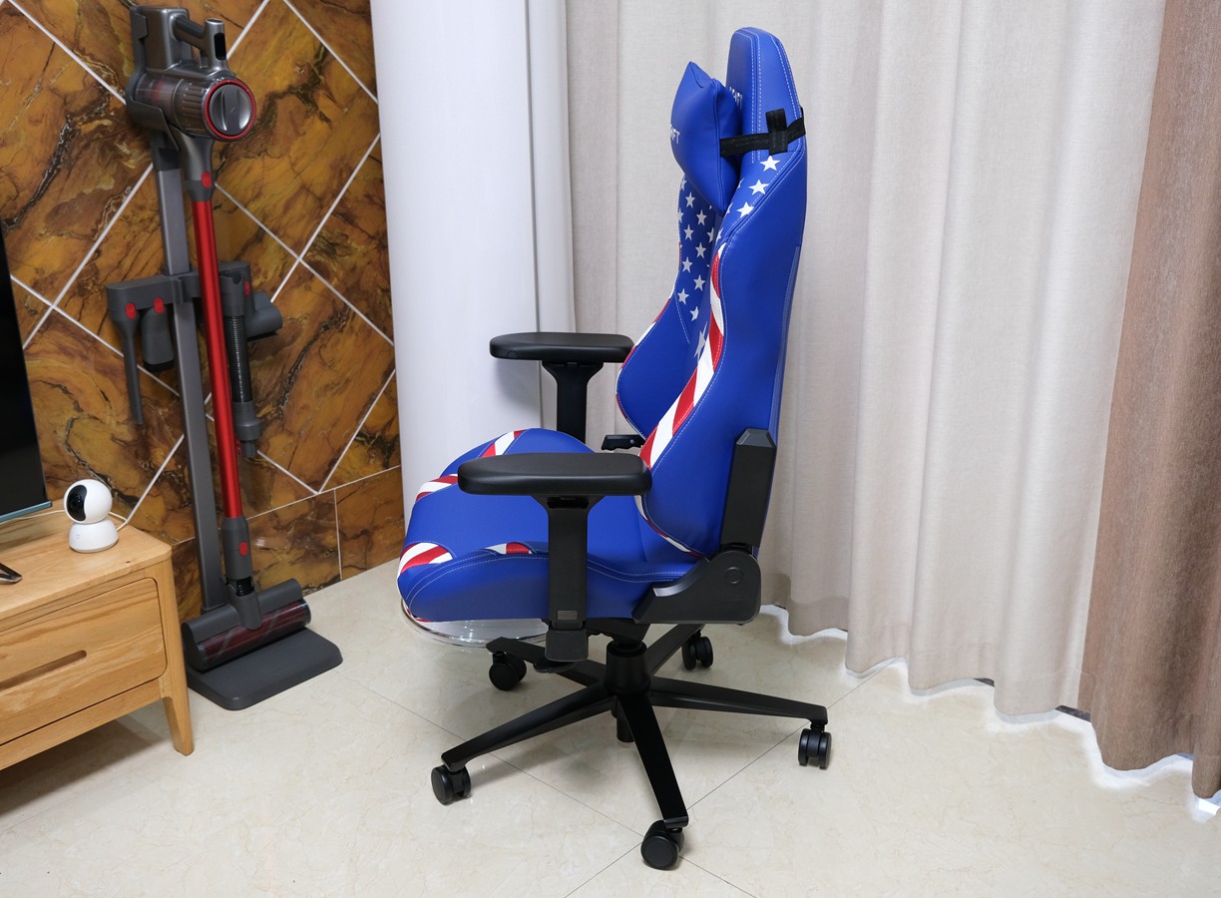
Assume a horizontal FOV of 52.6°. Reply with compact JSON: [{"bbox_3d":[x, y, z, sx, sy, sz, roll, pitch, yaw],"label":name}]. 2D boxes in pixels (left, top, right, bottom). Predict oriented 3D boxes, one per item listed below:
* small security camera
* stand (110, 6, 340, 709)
[{"bbox_3d":[-0.888,0.109,2.108,0.078,0.118,0.078,4,20,12],"label":"small security camera"},{"bbox_3d":[-0.729,-0.159,2.342,0.280,1.270,0.350,16,25,39],"label":"stand"}]

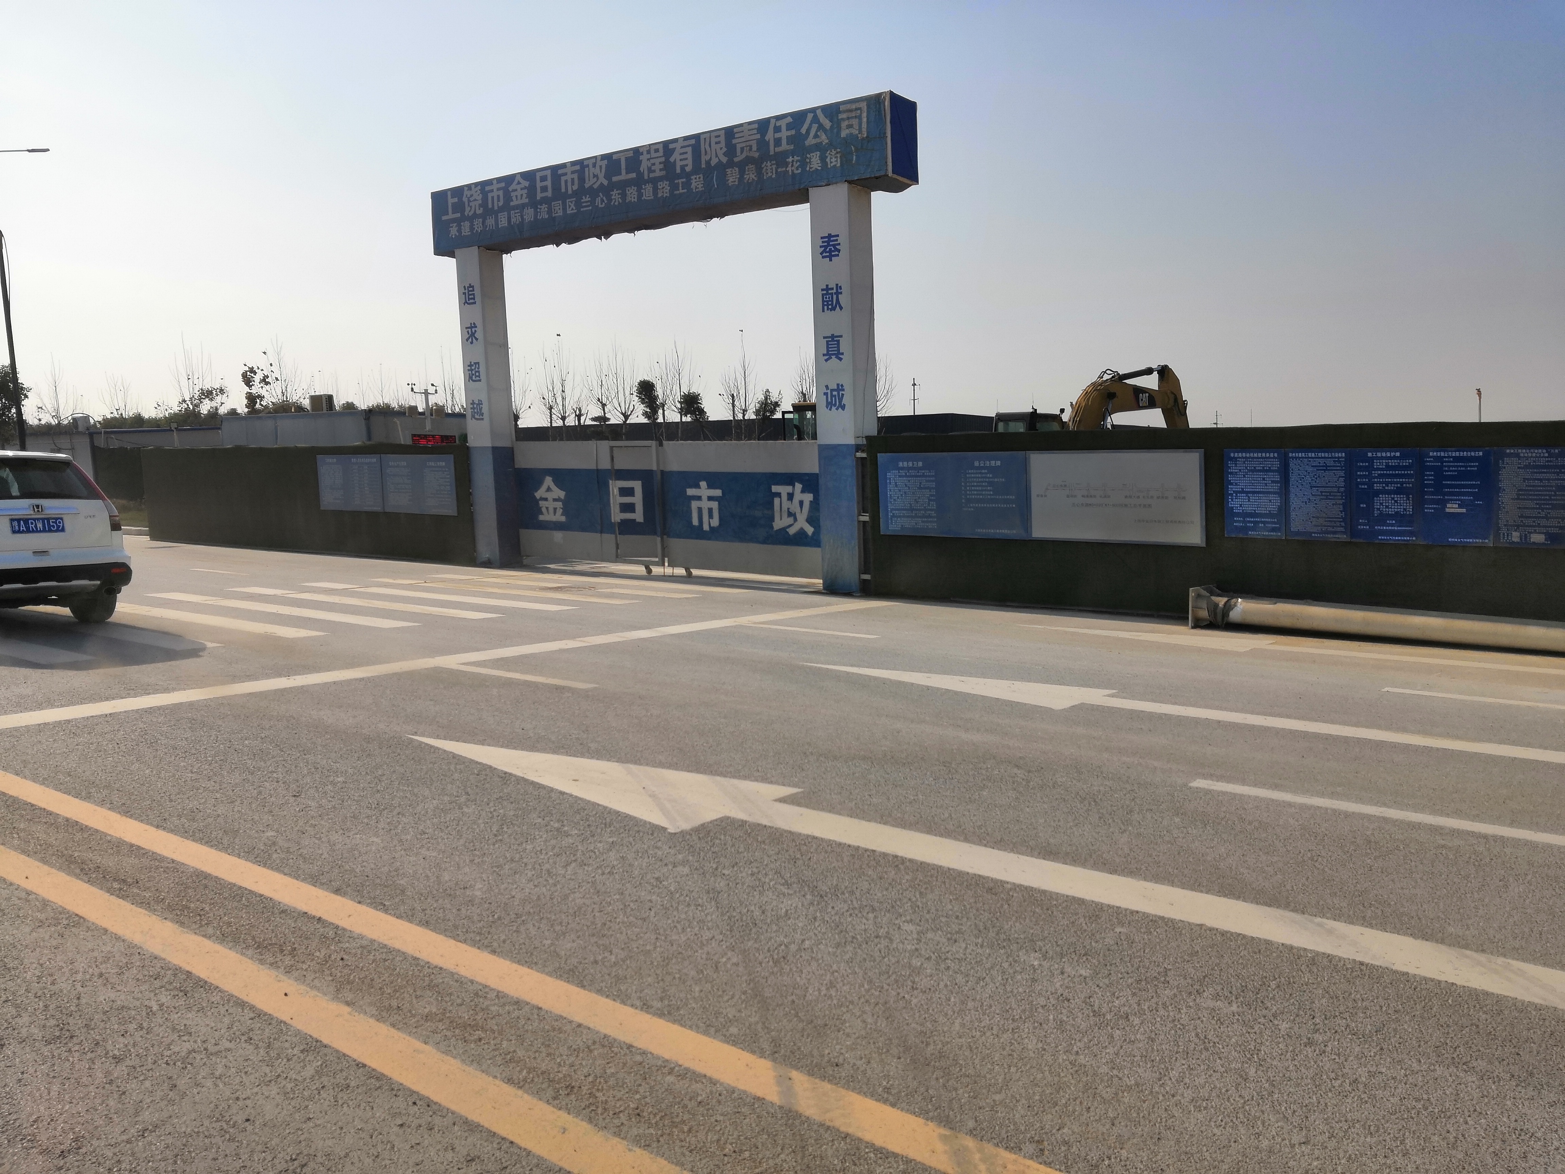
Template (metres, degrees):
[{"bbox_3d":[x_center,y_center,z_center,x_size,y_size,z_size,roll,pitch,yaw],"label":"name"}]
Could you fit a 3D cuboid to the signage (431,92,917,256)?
[{"bbox_3d":[-2.019,-5.671,17.422,8.875,0.992,0.627,4,9,38],"label":"signage"}]

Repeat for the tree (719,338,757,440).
[{"bbox_3d":[-1.336,-5.287,38.877,1.197,5.184,1.197,-1,7,0],"label":"tree"}]

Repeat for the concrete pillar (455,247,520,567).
[{"bbox_3d":[-4.763,-2.875,19.929,0.577,5.080,0.506,4,9,38],"label":"concrete pillar"}]

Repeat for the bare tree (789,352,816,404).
[{"bbox_3d":[0.770,-4.825,37.268,1.250,4.573,1.250,4,9,38],"label":"bare tree"}]

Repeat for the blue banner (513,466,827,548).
[{"bbox_3d":[-1.835,-1.226,18.266,6.376,1.012,0.081,4,9,38],"label":"blue banner"}]

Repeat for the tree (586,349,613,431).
[{"bbox_3d":[-6.326,-5.666,42.791,0.978,5.171,0.978,4,9,38],"label":"tree"}]

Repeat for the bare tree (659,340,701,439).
[{"bbox_3d":[-3.317,-5.500,40.422,1.405,5.306,1.405,-1,7,0],"label":"bare tree"}]

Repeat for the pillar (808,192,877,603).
[{"bbox_3d":[0.820,-2.457,15.548,0.577,5.070,0.506,4,9,38],"label":"pillar"}]

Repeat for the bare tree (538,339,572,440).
[{"bbox_3d":[-8.099,-6.037,44.149,1.272,5.649,1.272,4,9,38],"label":"bare tree"}]

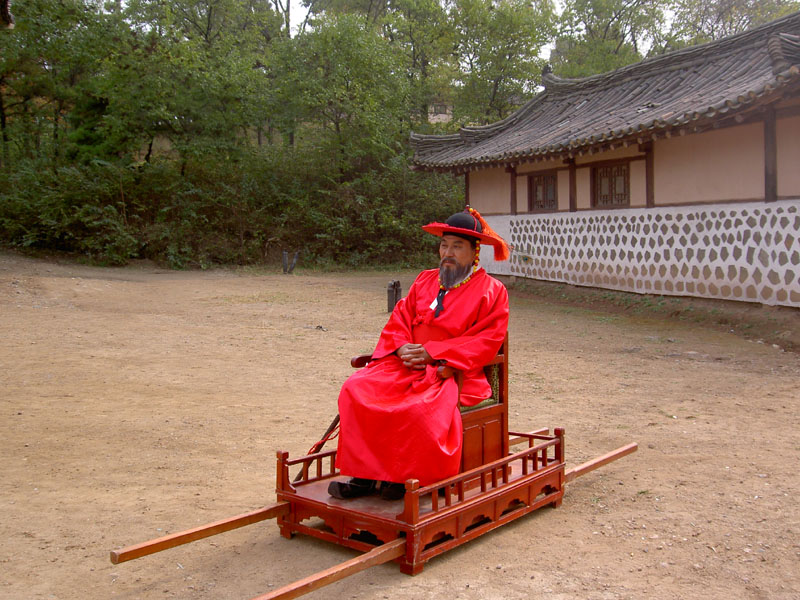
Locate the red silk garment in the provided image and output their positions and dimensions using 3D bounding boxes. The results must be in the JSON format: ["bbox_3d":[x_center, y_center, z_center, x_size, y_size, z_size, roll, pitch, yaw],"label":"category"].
[{"bbox_3d":[0.121,0.346,4.237,0.584,0.993,0.766,3,5,39],"label":"red silk garment"}]

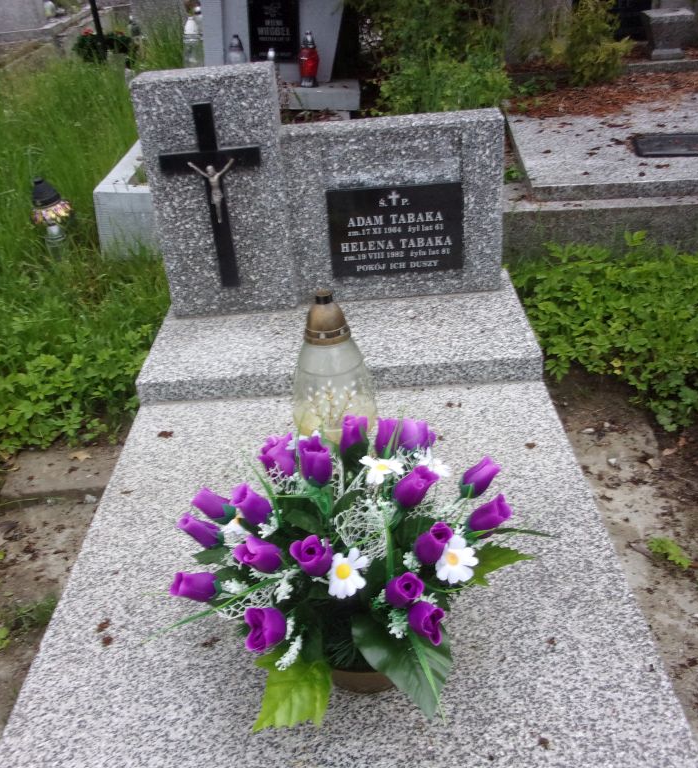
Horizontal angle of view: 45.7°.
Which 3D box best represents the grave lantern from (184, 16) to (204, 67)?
[{"bbox_3d":[-0.845,-1.834,4.500,0.108,0.310,0.108,-4,30,2],"label":"grave lantern"}]

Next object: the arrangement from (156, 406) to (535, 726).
[{"bbox_3d":[0.003,0.222,1.083,0.450,0.330,0.400,-4,30,2],"label":"arrangement"}]

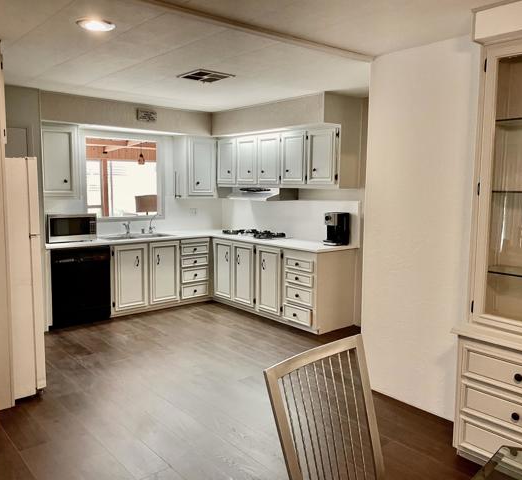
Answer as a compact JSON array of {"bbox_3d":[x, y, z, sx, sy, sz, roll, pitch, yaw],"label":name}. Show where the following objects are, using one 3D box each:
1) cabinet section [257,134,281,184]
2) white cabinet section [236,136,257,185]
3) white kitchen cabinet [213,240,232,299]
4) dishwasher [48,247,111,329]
[{"bbox_3d":[0.224,-0.939,5.650,0.327,0.589,0.415,-5,9,-40],"label":"cabinet section"},{"bbox_3d":[-0.043,-0.978,5.966,0.327,0.589,0.417,-5,9,-40],"label":"white cabinet section"},{"bbox_3d":[-0.271,0.357,6.124,0.581,0.752,0.404,-5,8,-40],"label":"white kitchen cabinet"},{"bbox_3d":[-2.061,0.473,5.287,0.606,0.845,0.586,-5,8,-40],"label":"dishwasher"}]

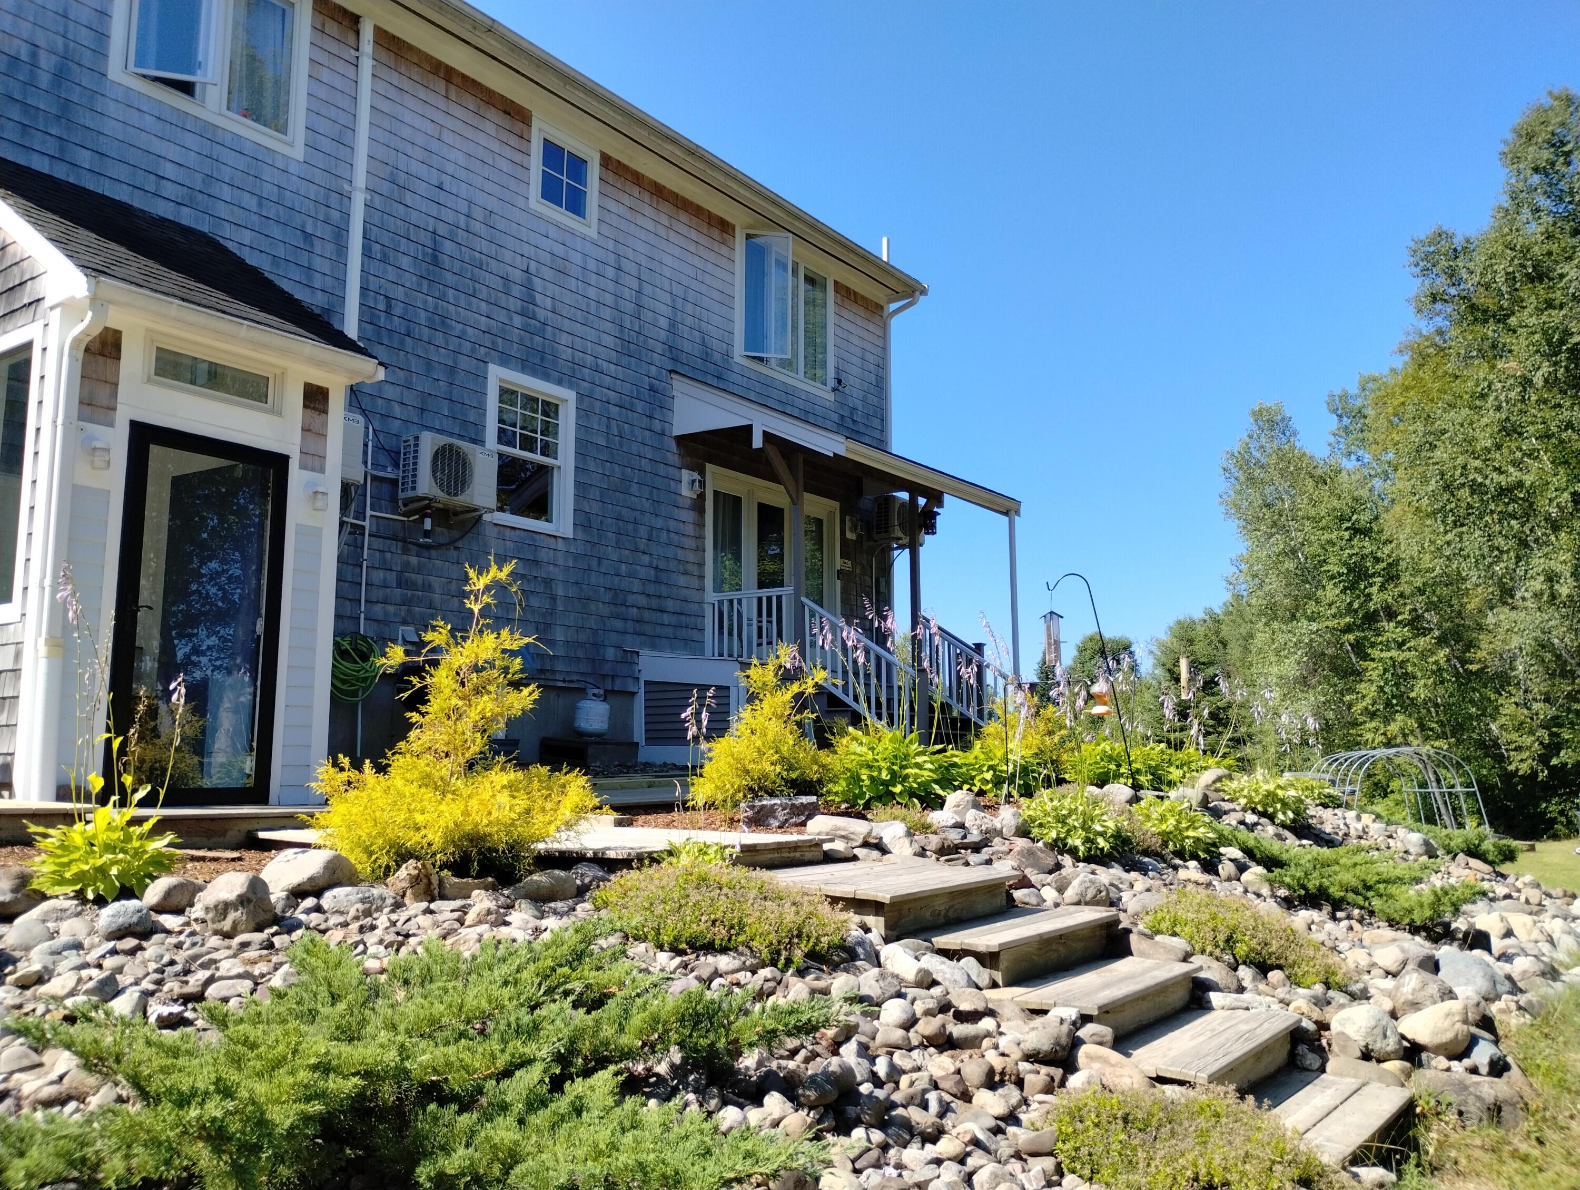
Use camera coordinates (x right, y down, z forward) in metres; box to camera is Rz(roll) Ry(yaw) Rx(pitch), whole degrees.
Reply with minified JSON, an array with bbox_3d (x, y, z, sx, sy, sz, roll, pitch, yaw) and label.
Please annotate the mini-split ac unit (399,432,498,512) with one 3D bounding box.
[{"bbox_3d":[-2.849,-1.002,10.750,0.300,0.540,0.780,-6,-10,32],"label":"mini-split ac unit"}]

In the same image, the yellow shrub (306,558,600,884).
[{"bbox_3d":[-1.296,0.480,4.950,1.060,1.150,1.050,2,-8,-14],"label":"yellow shrub"}]

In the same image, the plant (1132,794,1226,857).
[{"bbox_3d":[2.056,1.234,6.800,0.480,0.330,0.480,-2,-8,16],"label":"plant"}]

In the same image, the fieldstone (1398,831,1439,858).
[{"bbox_3d":[4.566,1.813,9.300,0.275,0.200,0.230,-4,-9,25],"label":"fieldstone"}]

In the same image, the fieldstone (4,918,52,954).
[{"bbox_3d":[-2.232,0.997,3.750,0.138,0.095,0.120,5,-9,-30],"label":"fieldstone"}]

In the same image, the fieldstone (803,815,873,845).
[{"bbox_3d":[0.244,1.176,6.400,0.330,0.150,0.210,0,-8,2],"label":"fieldstone"}]

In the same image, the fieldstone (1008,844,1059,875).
[{"bbox_3d":[0.991,1.076,5.200,0.205,0.130,0.165,-1,-8,10],"label":"fieldstone"}]

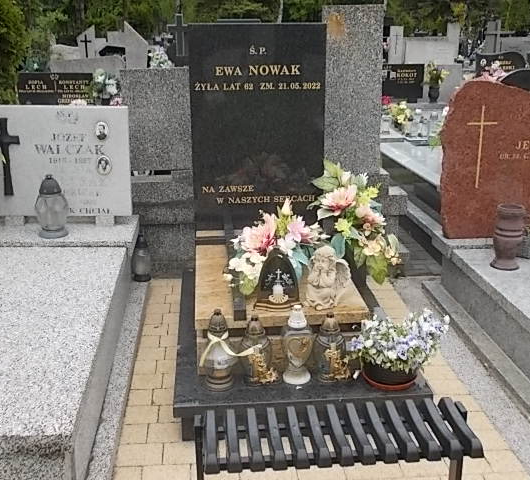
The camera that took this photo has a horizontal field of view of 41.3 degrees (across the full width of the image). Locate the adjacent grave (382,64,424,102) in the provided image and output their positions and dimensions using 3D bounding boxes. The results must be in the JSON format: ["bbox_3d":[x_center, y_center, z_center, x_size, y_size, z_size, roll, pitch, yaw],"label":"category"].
[{"bbox_3d":[1.646,-2.075,9.313,0.921,0.480,0.088,-1,18,-5],"label":"adjacent grave"}]

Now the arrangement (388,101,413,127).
[{"bbox_3d":[1.395,-1.301,7.263,0.265,0.274,0.245,-1,18,-5],"label":"arrangement"}]

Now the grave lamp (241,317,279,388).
[{"bbox_3d":[-0.029,0.387,2.500,0.120,0.255,0.115,-4,19,-14],"label":"grave lamp"}]

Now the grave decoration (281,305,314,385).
[{"bbox_3d":[0.115,0.369,2.507,0.108,0.285,0.100,-1,19,-5],"label":"grave decoration"}]

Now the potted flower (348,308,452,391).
[{"bbox_3d":[0.488,0.380,2.540,0.325,0.250,0.270,-1,19,-5],"label":"potted flower"}]

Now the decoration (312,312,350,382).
[{"bbox_3d":[0.235,0.380,2.538,0.115,0.250,0.112,1,19,0],"label":"decoration"}]

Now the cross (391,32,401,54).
[{"bbox_3d":[2.026,-3.030,10.823,0.155,0.320,0.025,-1,19,-5],"label":"cross"}]

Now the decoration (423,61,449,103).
[{"bbox_3d":[2.248,-2.084,9.287,0.323,0.539,0.284,-1,18,-5],"label":"decoration"}]

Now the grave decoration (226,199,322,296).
[{"bbox_3d":[0.039,0.008,2.890,0.392,0.338,0.294,-1,18,-5],"label":"grave decoration"}]

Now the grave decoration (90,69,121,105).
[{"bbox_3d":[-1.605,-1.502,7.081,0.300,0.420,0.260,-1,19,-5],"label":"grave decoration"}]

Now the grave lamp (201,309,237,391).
[{"bbox_3d":[-0.166,0.398,2.561,0.125,0.291,0.125,-1,18,-5],"label":"grave lamp"}]

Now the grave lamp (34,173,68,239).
[{"bbox_3d":[-1.158,-0.183,3.798,0.162,0.323,0.162,-1,18,-5],"label":"grave lamp"}]

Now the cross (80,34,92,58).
[{"bbox_3d":[-2.418,-2.614,9.490,0.155,0.300,0.030,-1,19,-5],"label":"cross"}]

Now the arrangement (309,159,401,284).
[{"bbox_3d":[0.404,-0.064,3.145,0.400,0.550,0.280,-4,19,-13],"label":"arrangement"}]

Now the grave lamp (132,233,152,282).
[{"bbox_3d":[-0.715,0.097,4.055,0.106,0.274,0.106,-1,18,-5],"label":"grave lamp"}]

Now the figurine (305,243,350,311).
[{"bbox_3d":[0.237,0.133,2.681,0.142,0.230,0.118,7,19,19],"label":"figurine"}]

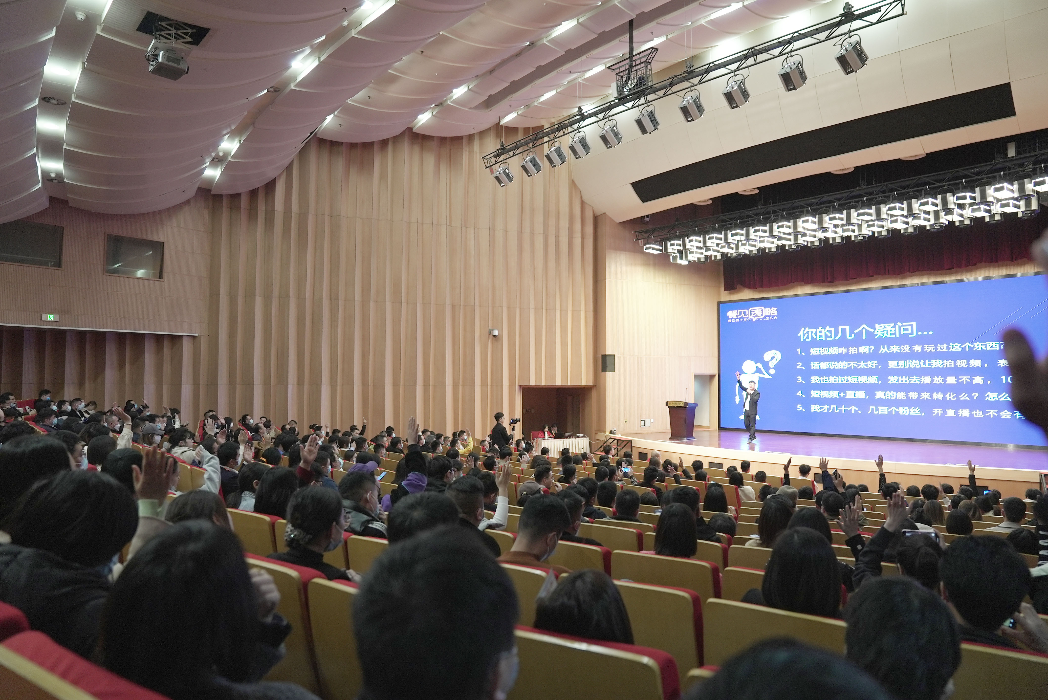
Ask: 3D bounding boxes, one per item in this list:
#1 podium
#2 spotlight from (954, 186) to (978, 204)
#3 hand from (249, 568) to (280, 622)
[{"bbox_3d":[4.774,2.101,21.071,0.750,1.160,0.600,-2,-3,42],"label":"podium"},{"bbox_3d":[9.921,-3.466,15.700,0.380,0.270,0.380,3,-3,-43],"label":"spotlight"},{"bbox_3d":[-0.531,0.499,1.420,0.080,0.105,0.080,-1,-3,20],"label":"hand"}]

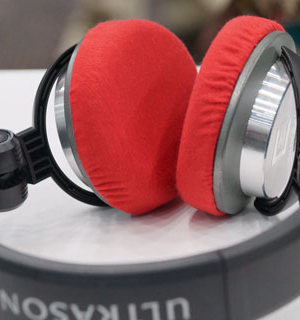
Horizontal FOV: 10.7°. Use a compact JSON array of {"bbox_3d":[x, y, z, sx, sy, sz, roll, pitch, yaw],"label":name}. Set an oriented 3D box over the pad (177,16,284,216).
[{"bbox_3d":[0.037,-0.023,0.774,0.024,0.097,0.096,17,30,17],"label":"pad"}]

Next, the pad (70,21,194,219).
[{"bbox_3d":[-0.001,-0.023,0.797,0.024,0.097,0.096,-9,18,33],"label":"pad"}]

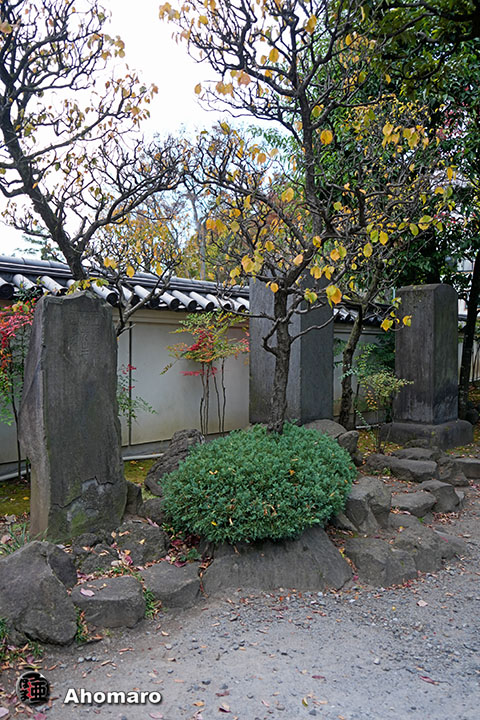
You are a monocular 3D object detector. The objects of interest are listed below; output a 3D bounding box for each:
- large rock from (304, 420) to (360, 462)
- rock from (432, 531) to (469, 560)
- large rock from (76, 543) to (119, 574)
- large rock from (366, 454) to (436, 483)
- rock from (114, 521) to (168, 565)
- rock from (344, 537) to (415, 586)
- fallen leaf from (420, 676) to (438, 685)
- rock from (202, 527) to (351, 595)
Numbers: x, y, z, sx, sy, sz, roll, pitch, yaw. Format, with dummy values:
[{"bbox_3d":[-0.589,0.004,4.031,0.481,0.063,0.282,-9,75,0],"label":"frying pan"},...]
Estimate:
[{"bbox_3d":[0.940,0.834,6.111,0.580,0.460,0.480,0,1,-30],"label":"large rock"},{"bbox_3d":[1.535,1.340,4.377,0.270,0.150,0.280,1,1,37],"label":"rock"},{"bbox_3d":[-0.921,1.276,3.878,0.270,0.160,0.270,0,1,-15],"label":"large rock"},{"bbox_3d":[1.768,1.183,6.567,0.740,0.270,0.420,0,1,0],"label":"large rock"},{"bbox_3d":[-0.575,1.061,3.554,0.300,0.210,0.270,0,1,-30],"label":"rock"},{"bbox_3d":[0.910,1.296,3.947,0.390,0.230,0.360,0,1,-31],"label":"rock"},{"bbox_3d":[0.866,1.456,2.741,0.080,0.012,0.032,1,1,37],"label":"fallen leaf"},{"bbox_3d":[0.243,1.284,3.998,0.940,0.320,0.520,0,1,-5],"label":"rock"}]

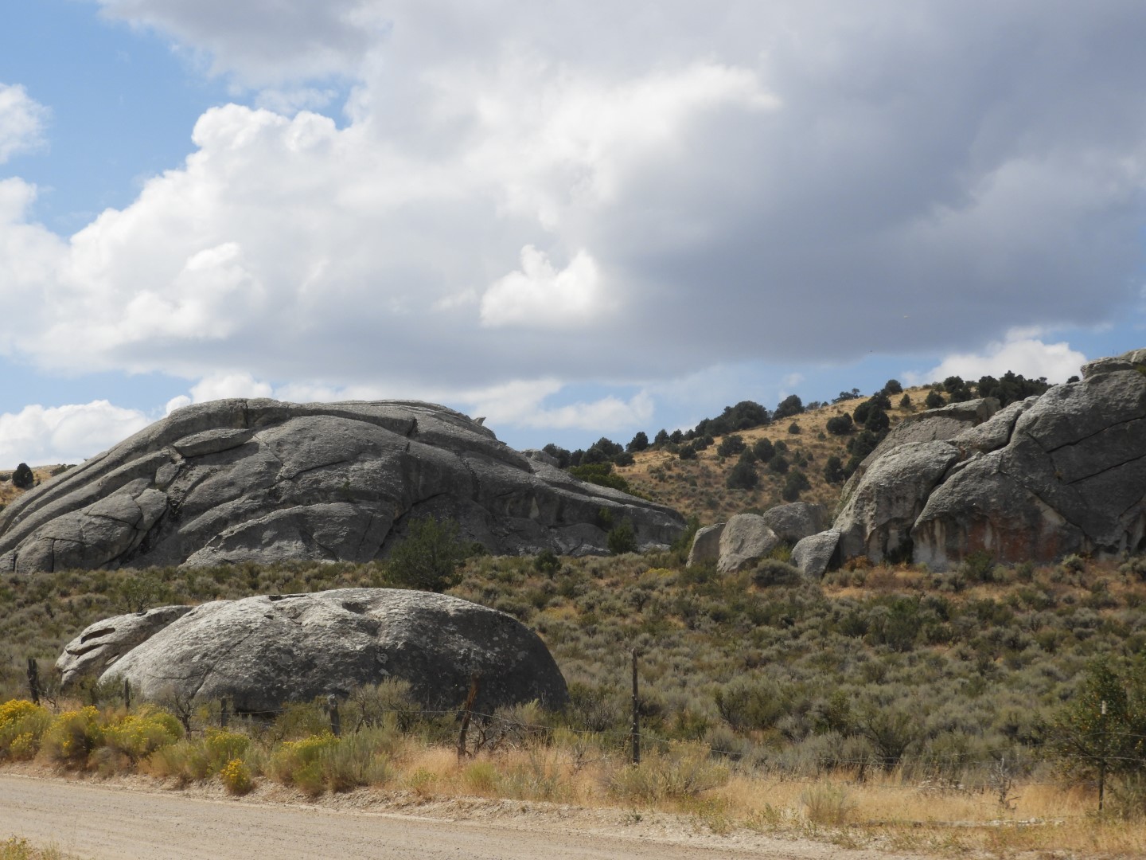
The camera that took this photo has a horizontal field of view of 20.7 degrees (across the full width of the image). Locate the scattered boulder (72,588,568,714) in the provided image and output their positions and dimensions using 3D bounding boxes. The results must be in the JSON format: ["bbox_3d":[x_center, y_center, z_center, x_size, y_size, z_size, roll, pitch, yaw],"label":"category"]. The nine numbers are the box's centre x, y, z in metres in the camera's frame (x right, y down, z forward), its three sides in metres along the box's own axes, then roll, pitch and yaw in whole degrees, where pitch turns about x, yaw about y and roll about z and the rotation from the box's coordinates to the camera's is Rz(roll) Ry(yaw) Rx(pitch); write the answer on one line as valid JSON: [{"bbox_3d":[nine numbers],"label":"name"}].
[{"bbox_3d":[-4.777,4.475,62.500,9.000,2.600,5.400,0,-3,10],"label":"scattered boulder"}]

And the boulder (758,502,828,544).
[{"bbox_3d":[12.070,5.362,172.000,3.600,2.800,3.200,0,-3,0],"label":"boulder"}]

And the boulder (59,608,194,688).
[{"bbox_3d":[-9.159,4.669,66.000,3.000,2.000,2.600,0,-3,10],"label":"boulder"}]

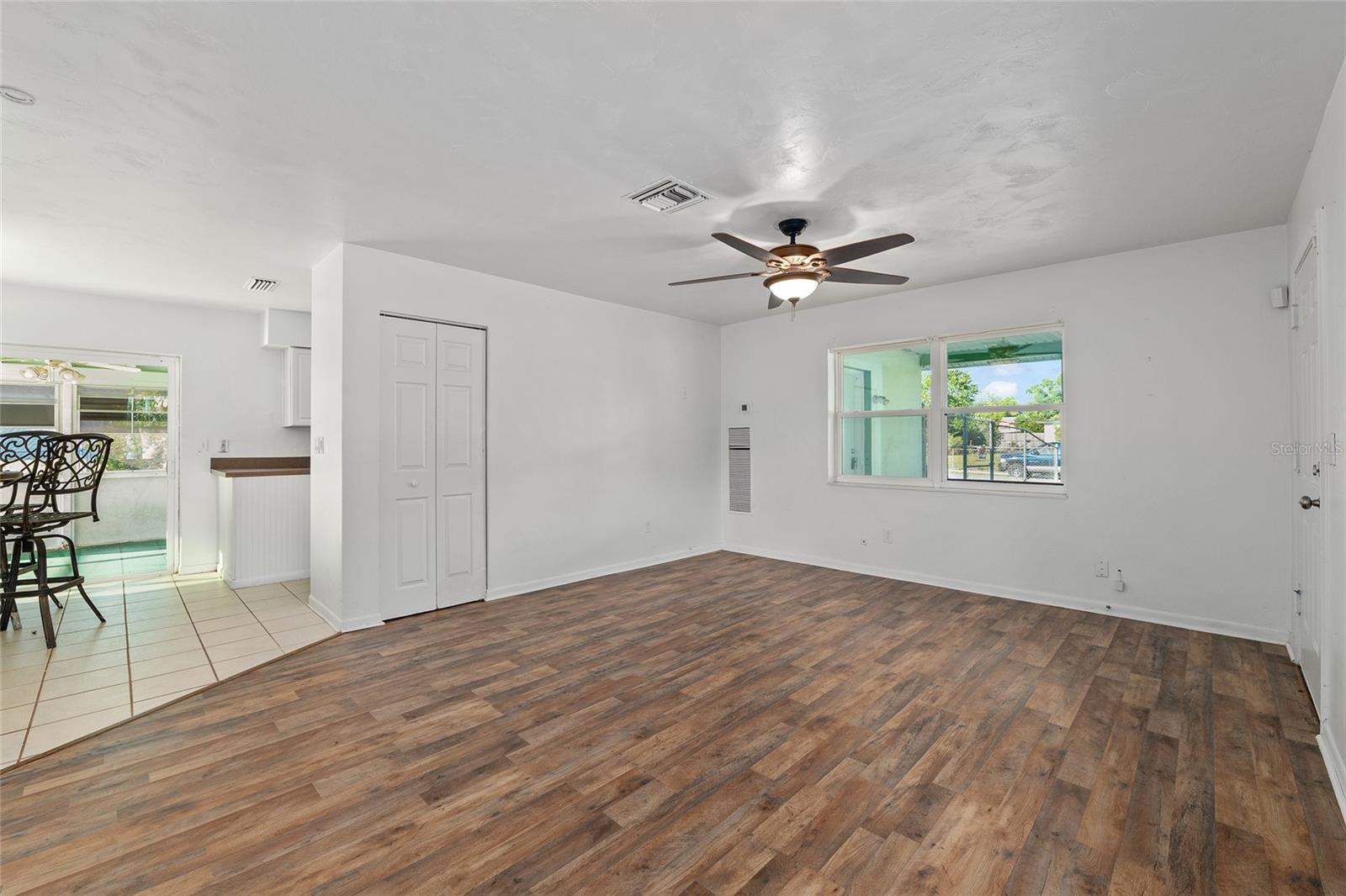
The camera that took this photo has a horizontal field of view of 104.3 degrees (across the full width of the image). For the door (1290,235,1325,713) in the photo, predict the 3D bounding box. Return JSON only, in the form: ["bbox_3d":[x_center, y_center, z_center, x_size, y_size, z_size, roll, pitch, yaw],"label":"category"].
[{"bbox_3d":[3.030,0.135,2.470,0.870,2.030,0.045,0,1,-44],"label":"door"}]

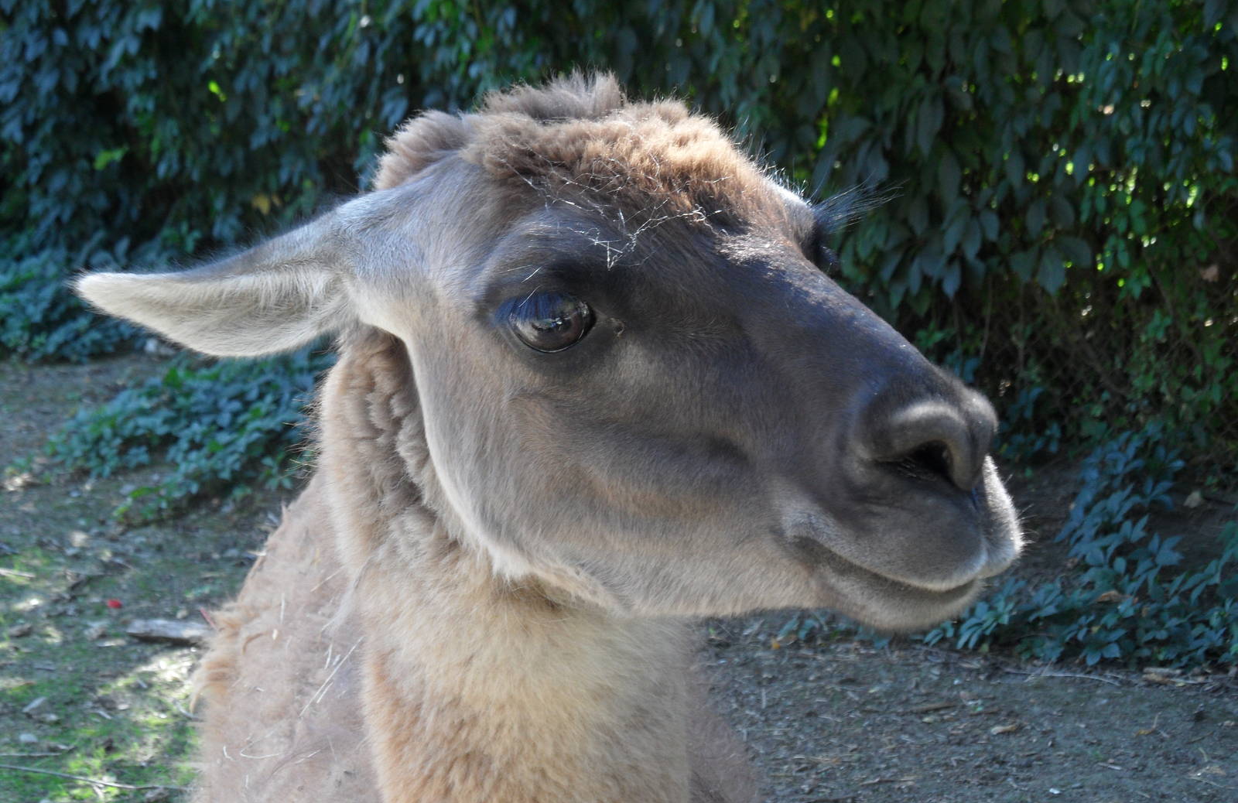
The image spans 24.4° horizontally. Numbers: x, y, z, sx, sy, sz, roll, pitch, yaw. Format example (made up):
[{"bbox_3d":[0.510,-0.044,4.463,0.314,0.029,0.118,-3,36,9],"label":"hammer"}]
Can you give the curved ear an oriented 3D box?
[{"bbox_3d":[-0.172,-0.050,1.210,0.122,0.058,0.045,-1,23,21],"label":"curved ear"}]

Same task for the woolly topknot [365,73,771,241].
[{"bbox_3d":[-0.019,-0.103,1.200,0.125,0.058,0.135,-11,16,-41],"label":"woolly topknot"}]

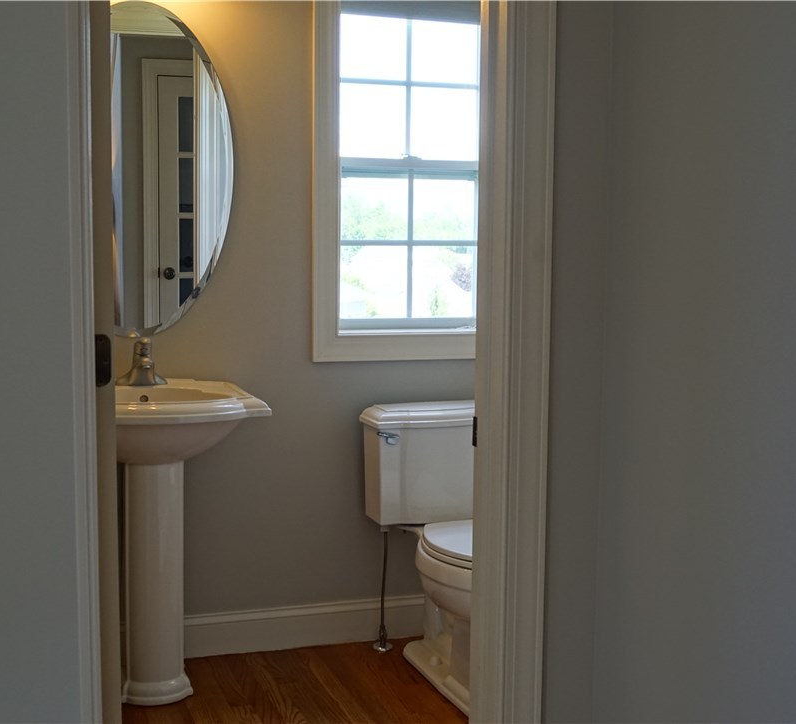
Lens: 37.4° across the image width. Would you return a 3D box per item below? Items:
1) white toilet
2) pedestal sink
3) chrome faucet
[{"bbox_3d":[0.223,0.548,3.449,0.487,0.765,0.745,-1,6,-18],"label":"white toilet"},{"bbox_3d":[-0.683,0.509,3.277,0.595,0.862,0.520,-1,6,-18],"label":"pedestal sink"},{"bbox_3d":[-0.721,0.006,3.348,0.145,0.138,0.165,-1,6,-18],"label":"chrome faucet"}]

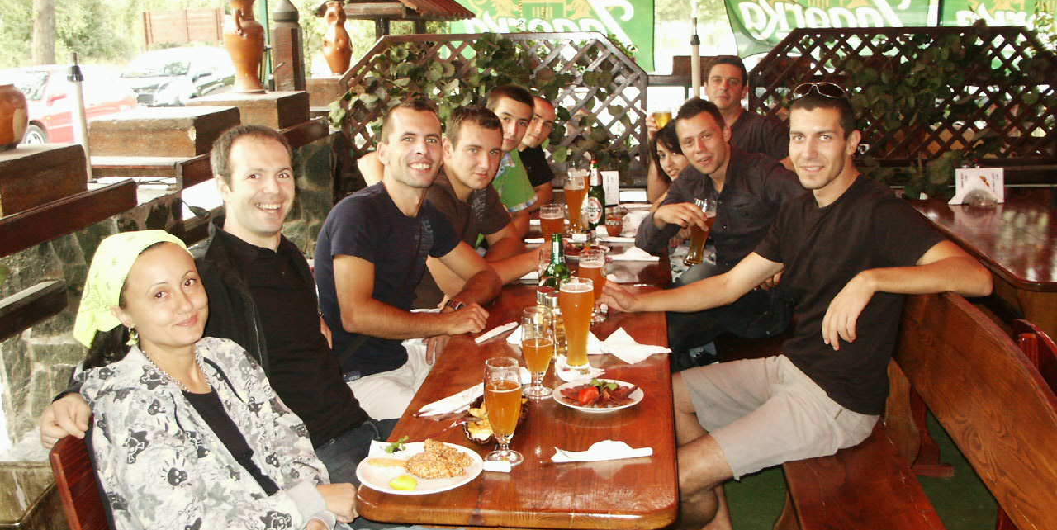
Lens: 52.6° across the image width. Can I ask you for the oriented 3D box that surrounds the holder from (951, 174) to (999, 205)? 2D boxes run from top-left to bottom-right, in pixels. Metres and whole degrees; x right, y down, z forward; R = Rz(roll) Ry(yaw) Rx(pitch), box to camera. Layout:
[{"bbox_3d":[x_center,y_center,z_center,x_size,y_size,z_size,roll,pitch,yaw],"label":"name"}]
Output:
[{"bbox_3d":[2.013,-0.334,4.800,0.190,0.140,0.065,4,14,25],"label":"holder"}]

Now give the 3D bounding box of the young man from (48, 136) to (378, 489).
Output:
[{"bbox_3d":[-0.526,0.434,2.186,0.850,1.400,0.820,5,14,29],"label":"young man"}]

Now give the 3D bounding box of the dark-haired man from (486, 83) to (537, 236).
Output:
[{"bbox_3d":[-0.090,0.000,4.053,0.750,1.340,0.520,6,15,27],"label":"dark-haired man"}]

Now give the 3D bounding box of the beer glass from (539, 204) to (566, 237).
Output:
[{"bbox_3d":[0.084,-0.089,3.705,0.083,0.232,0.083,0,12,6],"label":"beer glass"}]

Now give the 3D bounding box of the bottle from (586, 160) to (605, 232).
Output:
[{"bbox_3d":[0.266,-0.269,4.148,0.068,0.270,0.068,-1,13,0],"label":"bottle"}]

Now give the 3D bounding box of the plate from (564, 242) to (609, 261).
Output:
[{"bbox_3d":[0.201,-0.063,3.905,0.205,0.040,0.205,-1,13,0],"label":"plate"}]

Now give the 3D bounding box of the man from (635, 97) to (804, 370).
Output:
[{"bbox_3d":[0.685,0.133,3.487,0.750,1.360,0.600,-11,15,-36],"label":"man"}]

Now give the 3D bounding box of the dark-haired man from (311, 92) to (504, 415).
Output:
[{"bbox_3d":[-0.296,0.244,2.990,0.780,1.350,0.550,8,16,33],"label":"dark-haired man"}]

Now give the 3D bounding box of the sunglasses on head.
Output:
[{"bbox_3d":[0.739,-0.406,2.648,0.146,0.048,0.140,7,-15,35],"label":"sunglasses on head"}]

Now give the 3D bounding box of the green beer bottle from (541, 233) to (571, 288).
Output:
[{"bbox_3d":[0.074,0.050,2.932,0.069,0.262,0.069,-1,13,0],"label":"green beer bottle"}]

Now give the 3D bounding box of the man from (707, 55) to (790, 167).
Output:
[{"bbox_3d":[0.846,-0.221,4.827,0.560,1.390,0.720,10,17,39],"label":"man"}]

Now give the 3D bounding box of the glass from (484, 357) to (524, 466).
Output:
[{"bbox_3d":[-0.050,0.286,2.097,0.077,0.198,0.077,0,12,6],"label":"glass"}]

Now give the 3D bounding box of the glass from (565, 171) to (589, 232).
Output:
[{"bbox_3d":[0.186,-0.239,4.206,0.083,0.222,0.083,-1,13,0],"label":"glass"}]

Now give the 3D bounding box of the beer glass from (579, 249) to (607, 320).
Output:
[{"bbox_3d":[0.189,0.059,3.097,0.083,0.200,0.083,0,12,6],"label":"beer glass"}]

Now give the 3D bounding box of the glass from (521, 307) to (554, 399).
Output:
[{"bbox_3d":[0.021,0.197,2.450,0.073,0.193,0.073,-1,13,0],"label":"glass"}]

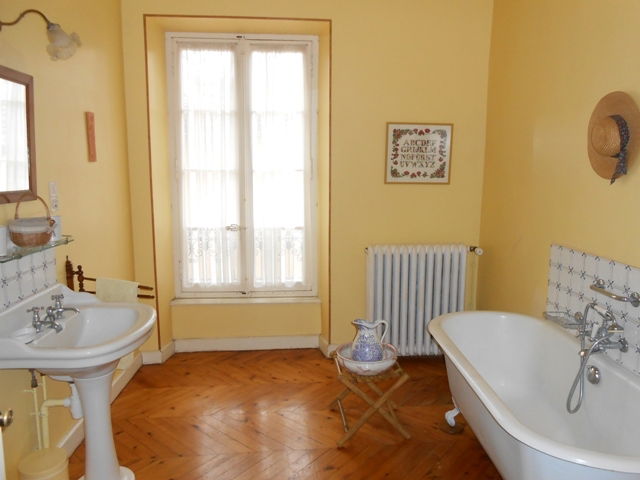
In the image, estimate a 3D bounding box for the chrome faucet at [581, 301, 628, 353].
[{"bbox_3d":[1.244,0.396,2.147,0.175,0.220,0.230,0,8,-3],"label":"chrome faucet"}]

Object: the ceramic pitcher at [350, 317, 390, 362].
[{"bbox_3d":[0.282,0.588,2.765,0.210,0.270,0.175,0,8,-3],"label":"ceramic pitcher"}]

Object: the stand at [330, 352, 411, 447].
[{"bbox_3d":[0.287,0.895,2.809,0.410,0.387,0.400,0,8,-2],"label":"stand"}]

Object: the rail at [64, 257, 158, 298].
[{"bbox_3d":[-1.068,0.226,2.426,0.520,0.250,0.180,2,8,10],"label":"rail"}]

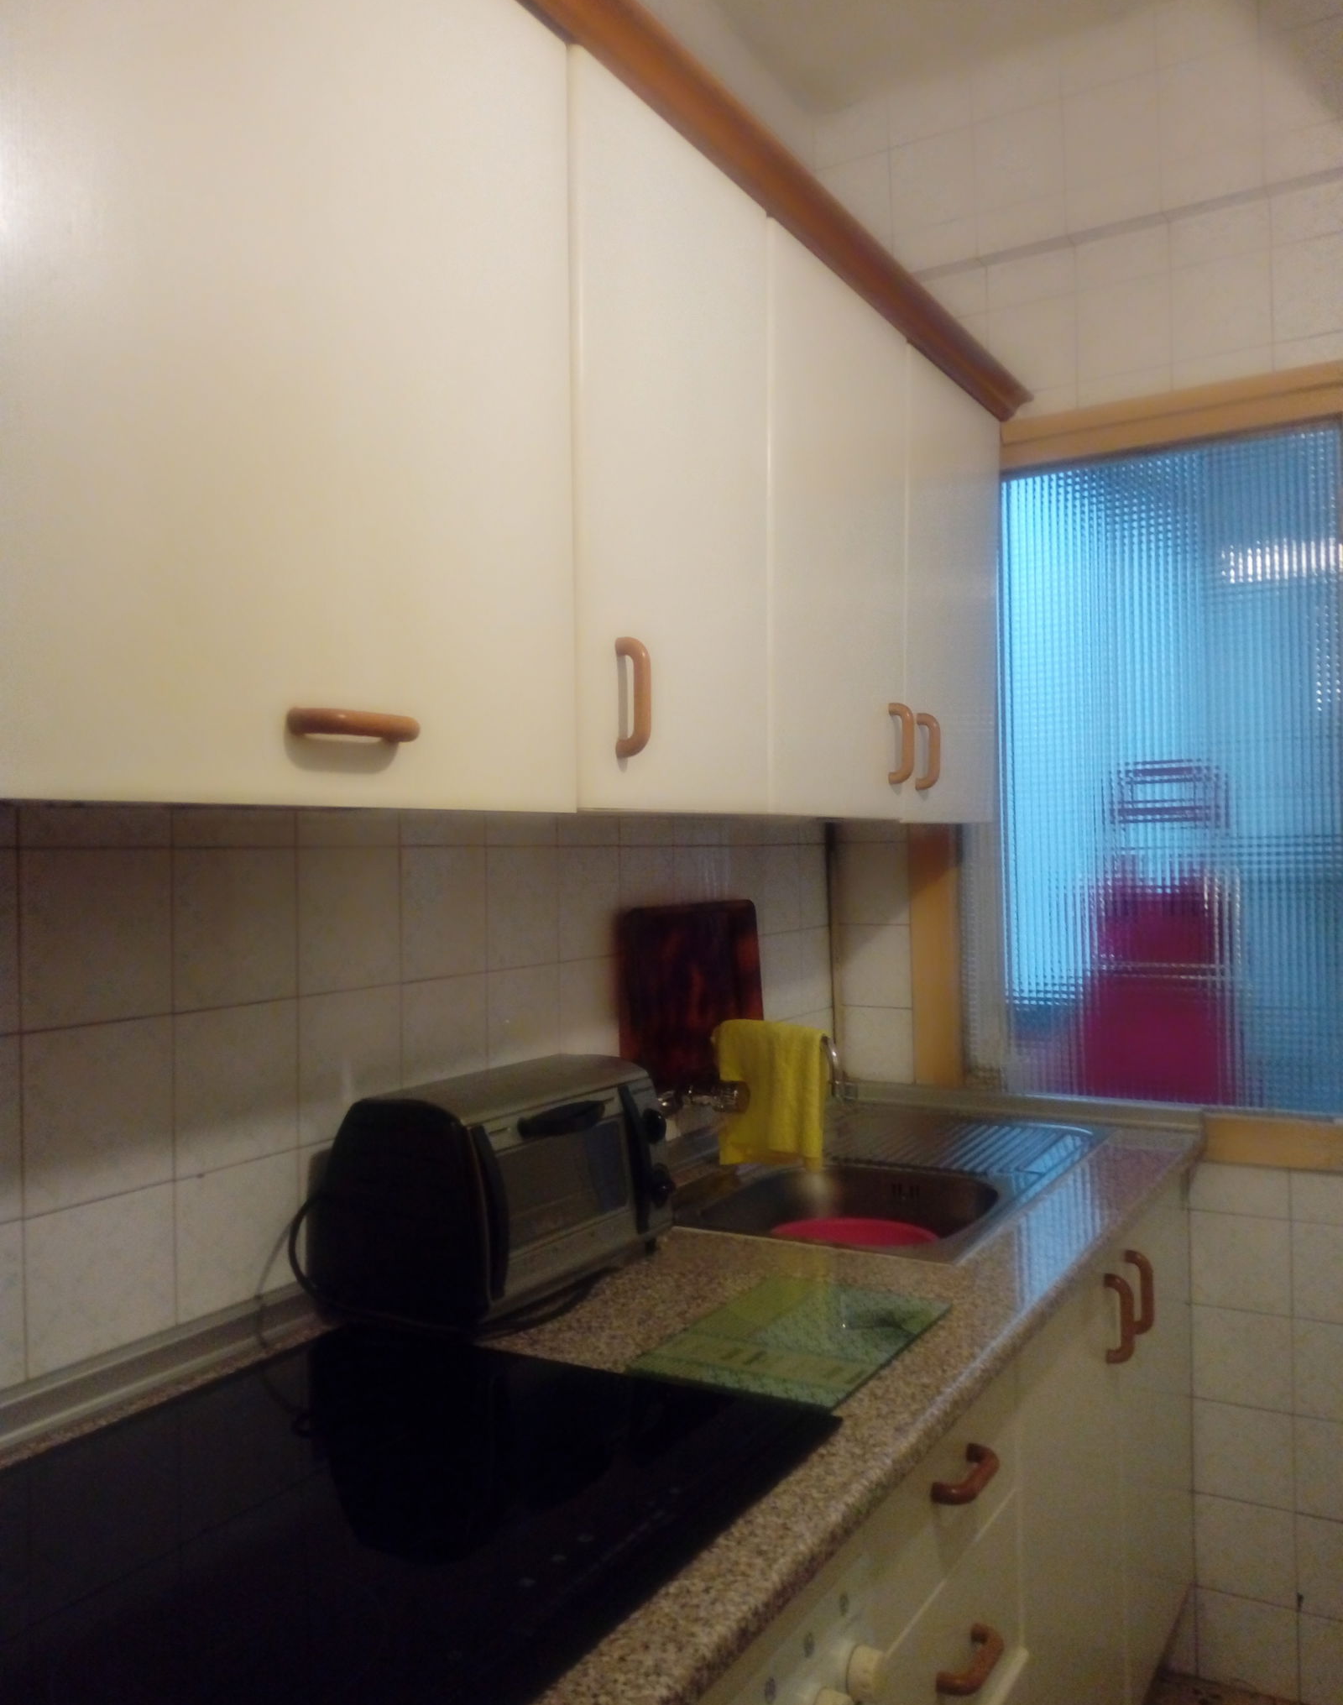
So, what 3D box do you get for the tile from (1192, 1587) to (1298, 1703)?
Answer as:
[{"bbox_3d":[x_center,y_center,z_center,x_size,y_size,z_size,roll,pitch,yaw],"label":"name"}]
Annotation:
[{"bbox_3d":[0.915,1.252,2.218,0.151,0.143,0.010,-1,0,30],"label":"tile"}]

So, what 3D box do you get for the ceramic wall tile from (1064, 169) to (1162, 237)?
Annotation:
[{"bbox_3d":[0.711,-1.044,2.244,0.150,0.073,0.010,-1,0,31],"label":"ceramic wall tile"}]

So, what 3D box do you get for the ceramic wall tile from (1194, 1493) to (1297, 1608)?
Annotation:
[{"bbox_3d":[0.912,1.105,2.218,0.151,0.151,0.010,-1,0,30],"label":"ceramic wall tile"}]

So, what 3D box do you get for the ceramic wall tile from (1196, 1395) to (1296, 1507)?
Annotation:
[{"bbox_3d":[0.900,0.945,2.196,0.150,0.150,0.010,-1,0,31],"label":"ceramic wall tile"}]

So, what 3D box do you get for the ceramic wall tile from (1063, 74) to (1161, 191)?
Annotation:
[{"bbox_3d":[0.706,-1.153,2.239,0.151,0.151,0.010,-1,0,30],"label":"ceramic wall tile"}]

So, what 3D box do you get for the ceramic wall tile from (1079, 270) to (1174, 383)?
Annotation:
[{"bbox_3d":[0.741,-0.859,2.288,0.151,0.151,0.010,-1,0,30],"label":"ceramic wall tile"}]

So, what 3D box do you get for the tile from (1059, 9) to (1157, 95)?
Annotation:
[{"bbox_3d":[0.707,-1.282,2.245,0.150,0.099,0.010,-1,0,31],"label":"tile"}]

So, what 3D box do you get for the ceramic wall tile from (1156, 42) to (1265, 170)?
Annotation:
[{"bbox_3d":[0.838,-1.159,2.167,0.150,0.150,0.010,-1,0,31],"label":"ceramic wall tile"}]

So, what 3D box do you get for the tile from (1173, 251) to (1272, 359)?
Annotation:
[{"bbox_3d":[0.868,-0.858,2.201,0.150,0.150,0.010,-1,0,31],"label":"tile"}]

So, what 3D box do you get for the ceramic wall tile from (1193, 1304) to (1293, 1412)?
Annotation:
[{"bbox_3d":[0.908,0.803,2.219,0.151,0.151,0.010,-1,0,30],"label":"ceramic wall tile"}]

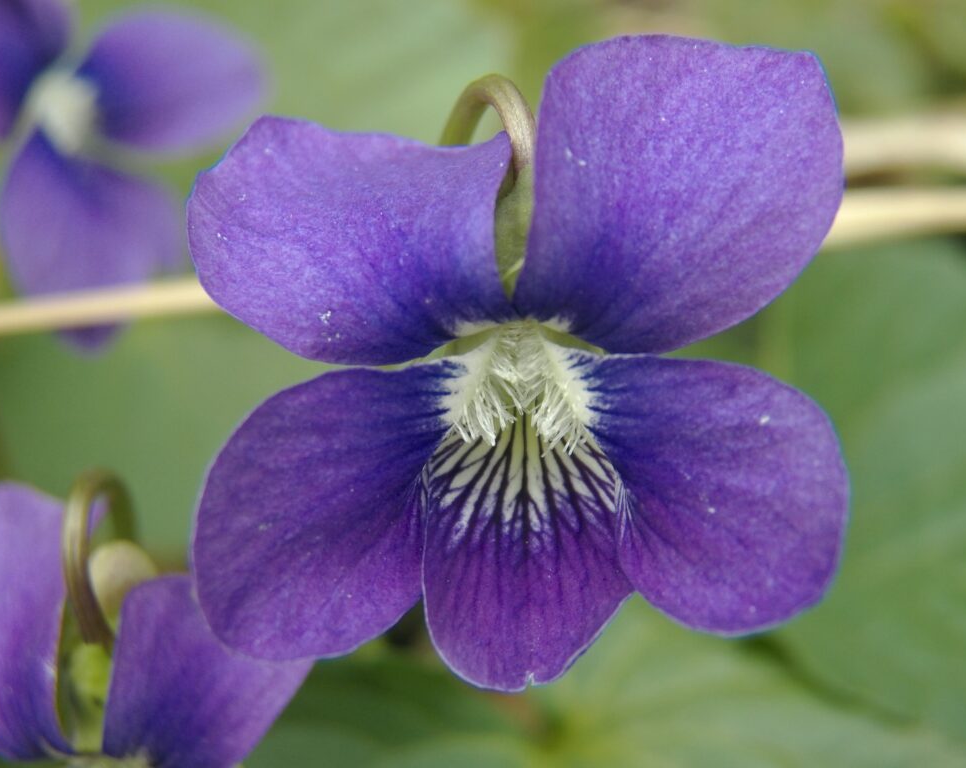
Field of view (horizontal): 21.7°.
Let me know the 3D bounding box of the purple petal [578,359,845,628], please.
[{"bbox_3d":[0.010,0.005,0.105,0.011,0.011,0.004,0,0,-3],"label":"purple petal"}]

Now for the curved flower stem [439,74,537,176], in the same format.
[{"bbox_3d":[0.000,-0.011,0.112,0.004,0.005,0.005,0,-11,0],"label":"curved flower stem"}]

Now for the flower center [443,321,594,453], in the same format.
[{"bbox_3d":[0.002,0.000,0.106,0.006,0.005,0.004,0,6,0],"label":"flower center"}]

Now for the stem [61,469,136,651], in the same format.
[{"bbox_3d":[-0.018,0.008,0.119,0.003,0.005,0.008,0,73,0],"label":"stem"}]

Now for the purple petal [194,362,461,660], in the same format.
[{"bbox_3d":[-0.007,0.005,0.105,0.011,0.012,0.004,0,0,3],"label":"purple petal"}]

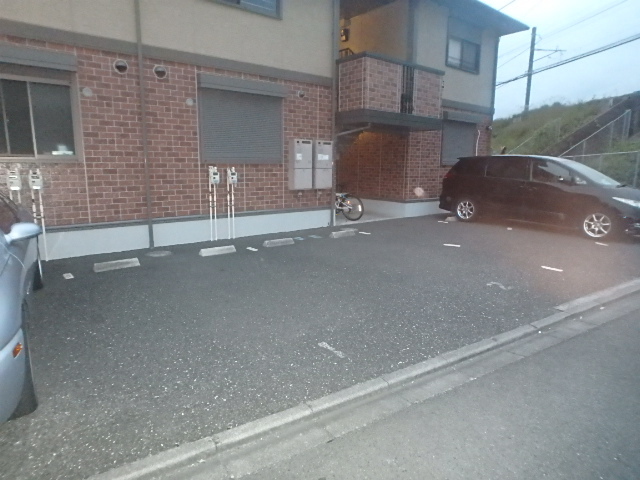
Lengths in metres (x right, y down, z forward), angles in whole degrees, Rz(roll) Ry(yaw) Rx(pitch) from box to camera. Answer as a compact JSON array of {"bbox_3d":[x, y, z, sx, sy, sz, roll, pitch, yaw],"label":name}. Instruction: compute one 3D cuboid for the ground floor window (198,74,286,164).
[{"bbox_3d":[-1.390,-2.192,7.287,1.776,1.514,0.140,-8,13,-37],"label":"ground floor window"}]

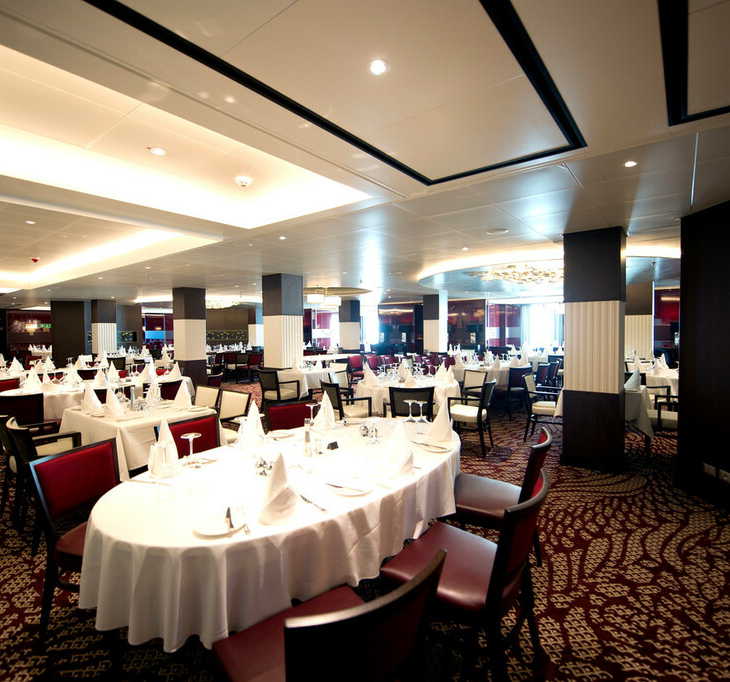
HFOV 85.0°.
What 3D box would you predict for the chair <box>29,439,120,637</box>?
[{"bbox_3d":[-1.223,0.987,1.986,0.570,0.855,0.460,0,2,18],"label":"chair"}]

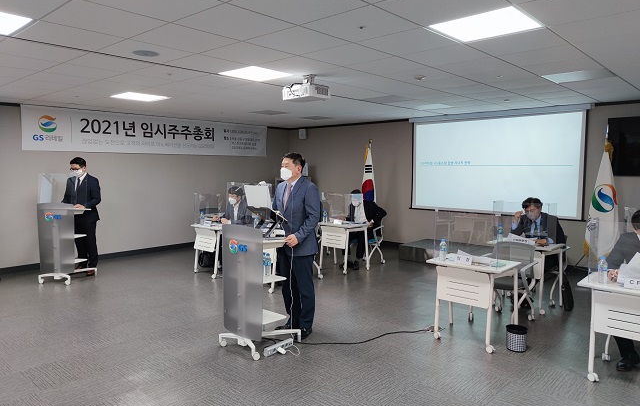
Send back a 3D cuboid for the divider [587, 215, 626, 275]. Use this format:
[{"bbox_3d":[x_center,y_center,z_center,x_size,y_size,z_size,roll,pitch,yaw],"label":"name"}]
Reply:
[{"bbox_3d":[2.468,0.411,3.428,0.620,0.510,0.340,4,6,44],"label":"divider"}]

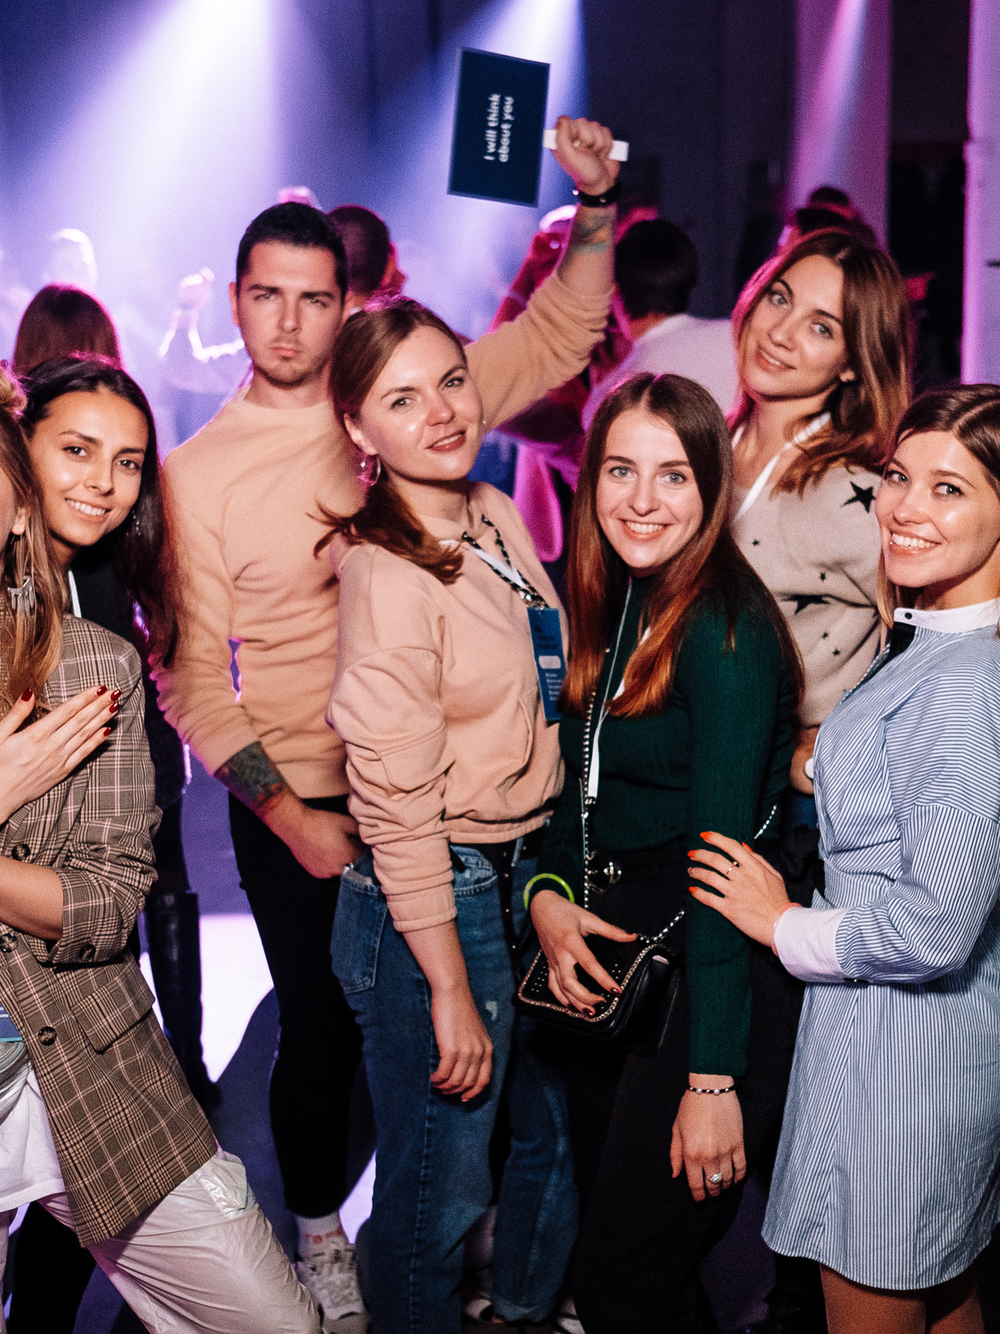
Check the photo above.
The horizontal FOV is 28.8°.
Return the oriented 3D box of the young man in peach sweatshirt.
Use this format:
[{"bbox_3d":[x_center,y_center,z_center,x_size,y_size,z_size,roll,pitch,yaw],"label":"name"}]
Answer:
[{"bbox_3d":[-0.166,0.133,2.933,0.640,1.850,0.450,-3,12,-7],"label":"young man in peach sweatshirt"}]

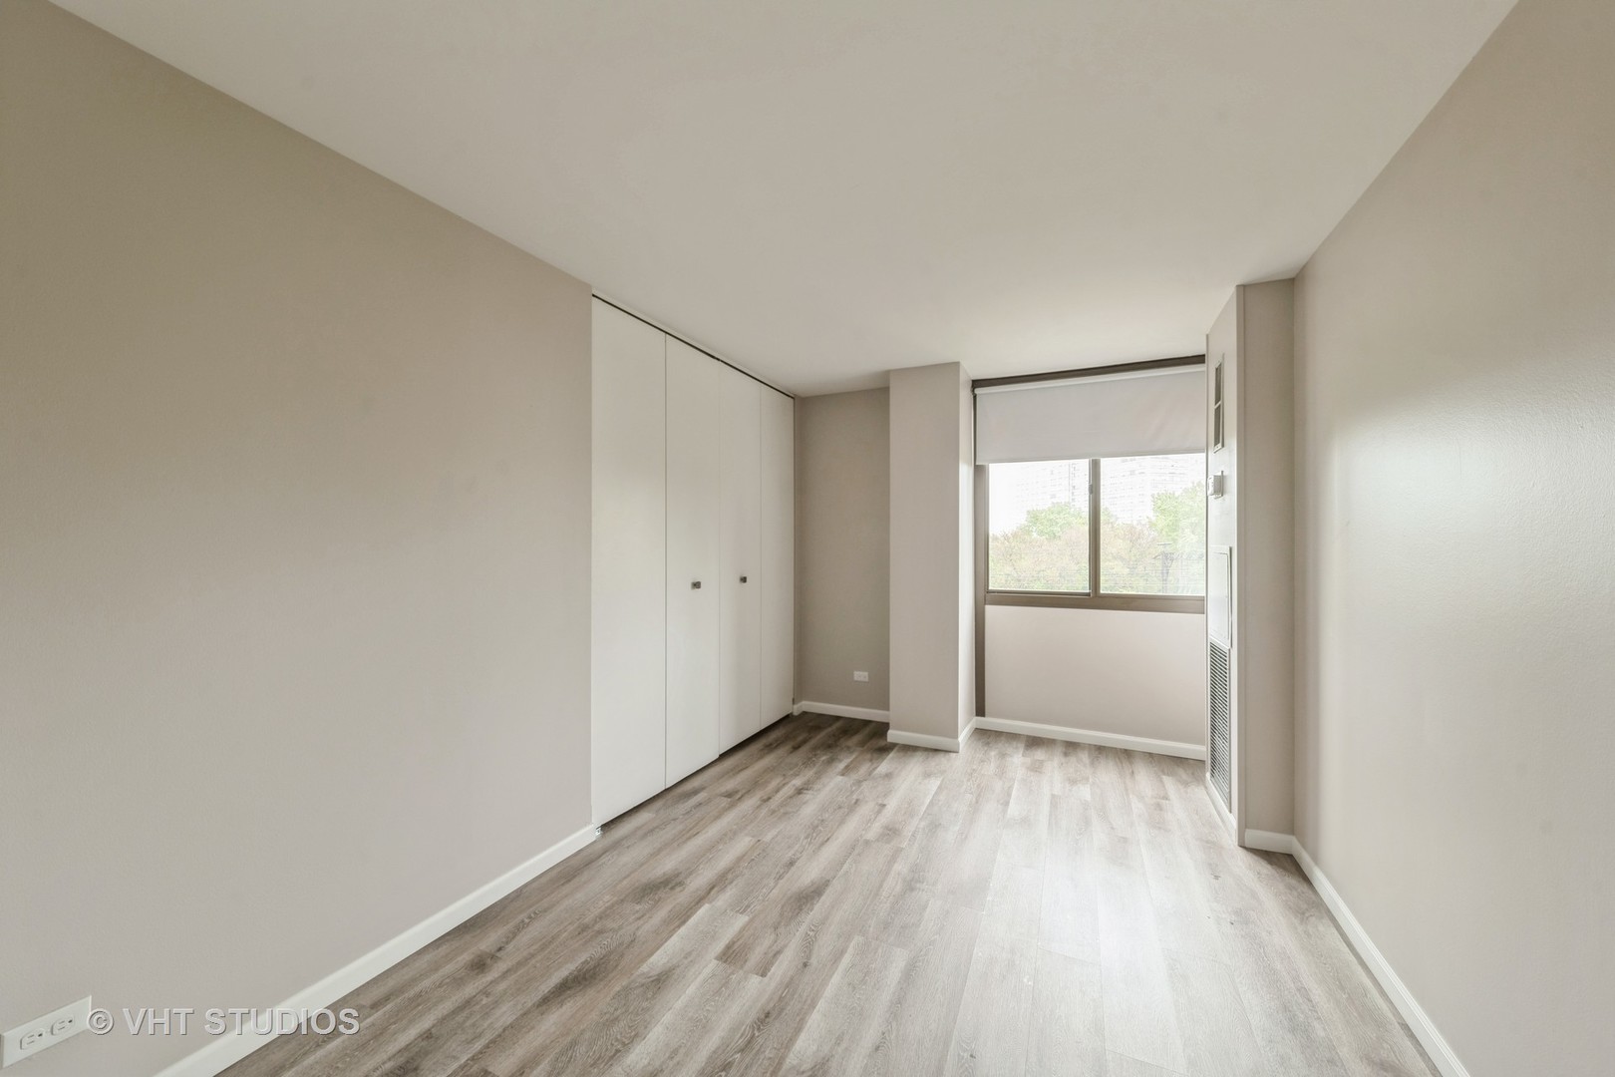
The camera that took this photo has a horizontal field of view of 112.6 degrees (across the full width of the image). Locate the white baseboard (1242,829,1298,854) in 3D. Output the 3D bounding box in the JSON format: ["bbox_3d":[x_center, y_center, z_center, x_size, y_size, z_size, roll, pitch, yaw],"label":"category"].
[{"bbox_3d":[1.999,1.309,2.335,0.171,0.083,0.016,0,0,24],"label":"white baseboard"}]

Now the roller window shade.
[{"bbox_3d":[1.833,-0.785,3.498,1.424,0.531,0.060,0,0,24],"label":"roller window shade"}]

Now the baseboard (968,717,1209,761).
[{"bbox_3d":[1.858,1.315,3.546,1.438,0.083,0.016,0,0,24],"label":"baseboard"}]

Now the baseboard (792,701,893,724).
[{"bbox_3d":[0.288,1.314,3.995,0.801,0.083,0.155,0,0,24],"label":"baseboard"}]

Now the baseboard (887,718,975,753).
[{"bbox_3d":[0.869,1.314,3.727,0.483,0.083,0.541,0,0,24],"label":"baseboard"}]

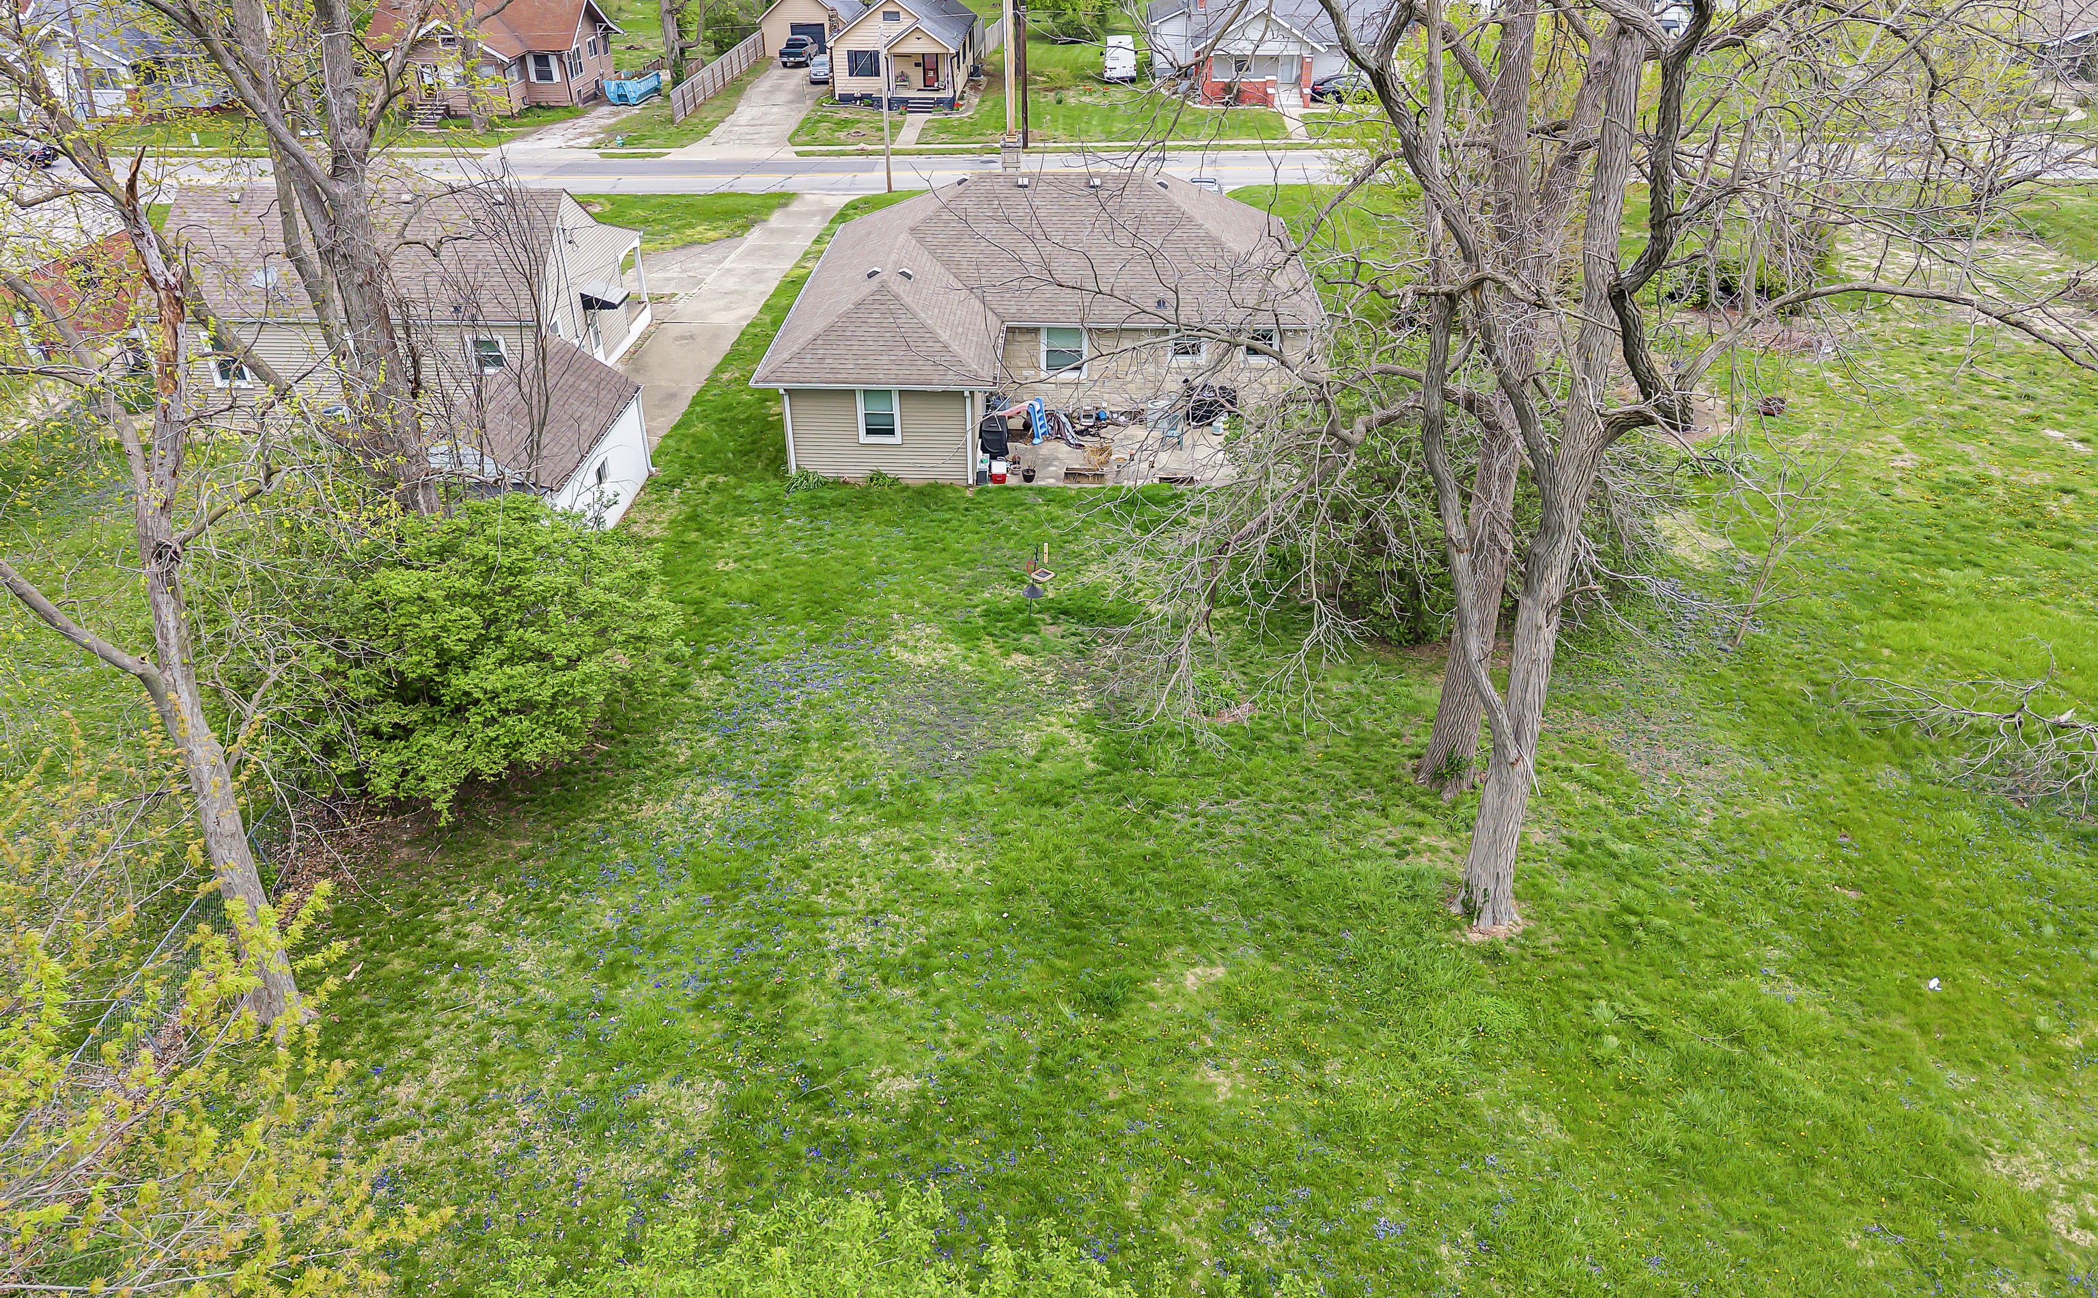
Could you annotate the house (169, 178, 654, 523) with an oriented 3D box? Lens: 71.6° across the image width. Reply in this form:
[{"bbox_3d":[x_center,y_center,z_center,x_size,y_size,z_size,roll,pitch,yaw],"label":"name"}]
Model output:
[{"bbox_3d":[-16.765,-8.349,37.628,14.200,5.450,19.200,1,30,2],"label":"house"}]

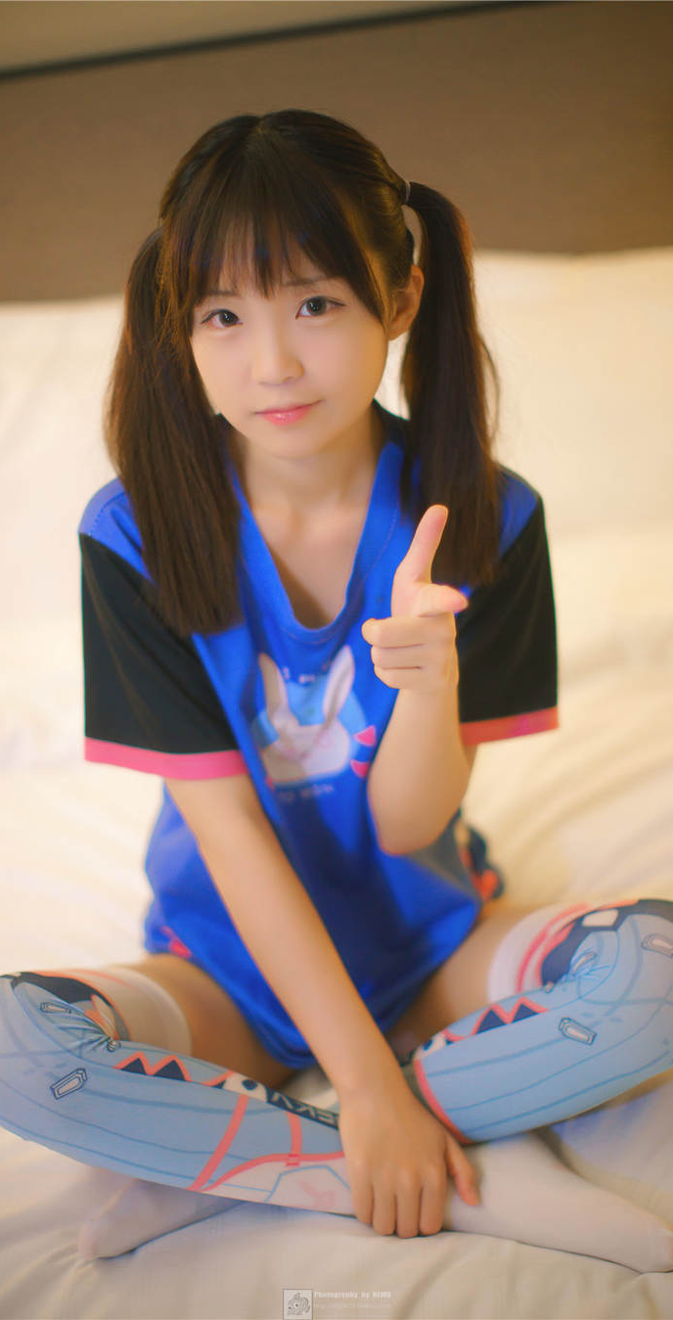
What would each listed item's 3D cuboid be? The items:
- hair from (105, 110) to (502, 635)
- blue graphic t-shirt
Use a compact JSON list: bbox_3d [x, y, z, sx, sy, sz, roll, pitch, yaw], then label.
[{"bbox_3d":[-0.022,-0.220,1.361,0.271,0.363,0.225,-2,16,11],"label":"hair"},{"bbox_3d":[-0.006,0.058,1.462,0.380,0.506,0.270,-6,16,-3],"label":"blue graphic t-shirt"}]

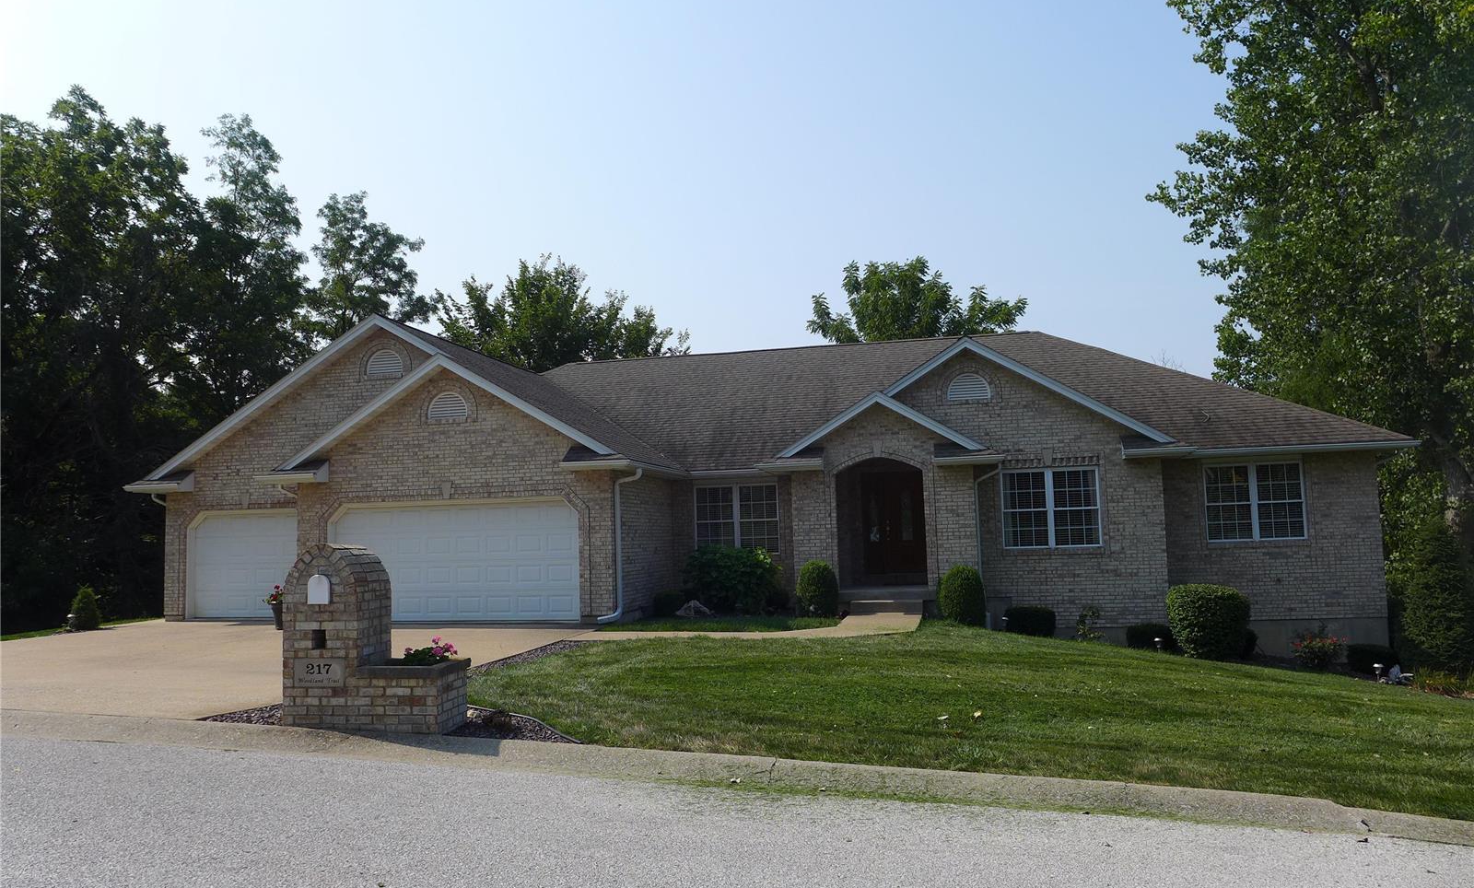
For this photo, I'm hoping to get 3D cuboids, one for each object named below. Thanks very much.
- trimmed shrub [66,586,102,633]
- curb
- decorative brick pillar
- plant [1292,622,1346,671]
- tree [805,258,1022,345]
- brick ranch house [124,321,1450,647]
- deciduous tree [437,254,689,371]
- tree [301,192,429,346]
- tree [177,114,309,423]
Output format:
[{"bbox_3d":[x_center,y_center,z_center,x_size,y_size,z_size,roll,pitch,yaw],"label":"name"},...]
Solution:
[{"bbox_3d":[-11.627,2.946,18.291,0.570,0.810,0.570,-3,-5,13],"label":"trimmed shrub"},{"bbox_3d":[-0.750,2.128,6.845,10.100,0.180,0.630,1,-5,8],"label":"curb"},{"bbox_3d":[-2.758,1.458,7.847,1.260,1.390,0.560,-2,-5,8],"label":"decorative brick pillar"},{"bbox_3d":[10.078,3.510,17.746,0.860,0.830,0.780,-3,-5,13],"label":"plant"},{"bbox_3d":[6.512,-0.379,36.654,8.200,13.000,7.600,-3,-5,13],"label":"tree"},{"bbox_3d":[1.203,1.004,24.409,23.900,7.340,16.000,-3,-5,13],"label":"brick ranch house"},{"bbox_3d":[-7.074,-0.698,41.032,10.000,14.200,9.300,-3,-5,13],"label":"deciduous tree"},{"bbox_3d":[-14.173,-1.908,38.735,5.800,15.800,5.800,-3,-5,13],"label":"tree"},{"bbox_3d":[-17.187,-3.125,35.442,5.700,17.200,5.700,-3,-5,13],"label":"tree"}]

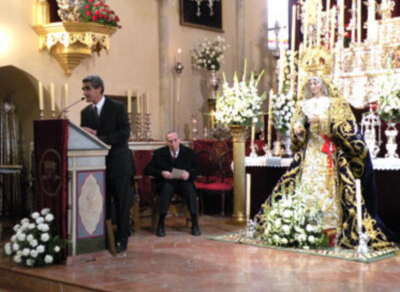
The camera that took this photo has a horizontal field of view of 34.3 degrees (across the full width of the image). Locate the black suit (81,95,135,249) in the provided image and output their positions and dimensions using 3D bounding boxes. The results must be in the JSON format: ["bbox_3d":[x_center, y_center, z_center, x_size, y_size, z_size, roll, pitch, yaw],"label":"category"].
[{"bbox_3d":[-0.900,0.250,6.430,0.480,1.470,0.540,0,0,-41],"label":"black suit"}]

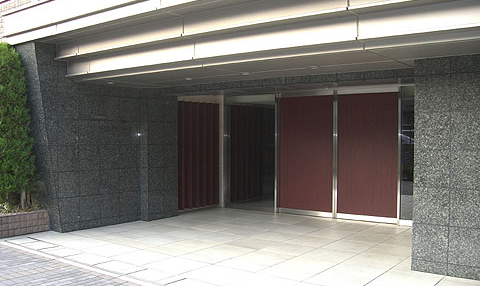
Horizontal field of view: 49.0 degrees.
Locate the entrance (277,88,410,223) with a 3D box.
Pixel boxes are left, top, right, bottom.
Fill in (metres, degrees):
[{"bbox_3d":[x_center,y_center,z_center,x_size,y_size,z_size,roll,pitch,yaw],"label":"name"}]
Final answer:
[{"bbox_3d":[1.850,0.218,9.821,2.690,2.400,0.200,1,1,34],"label":"entrance"}]

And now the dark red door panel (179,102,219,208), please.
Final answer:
[{"bbox_3d":[-0.810,0.268,10.835,0.120,2.210,1.350,1,1,34],"label":"dark red door panel"}]

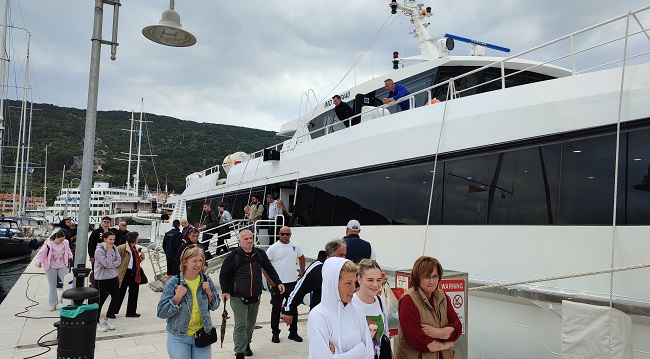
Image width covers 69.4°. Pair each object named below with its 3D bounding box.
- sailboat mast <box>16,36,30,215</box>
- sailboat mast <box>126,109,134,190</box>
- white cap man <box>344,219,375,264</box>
[{"bbox_3d":[-27.346,-5.136,42.688,0.240,16.778,0.240,4,-5,-29],"label":"sailboat mast"},{"bbox_3d":[-31.276,-4.476,75.553,0.330,13.477,0.330,4,-5,-29],"label":"sailboat mast"},{"bbox_3d":[0.502,1.617,7.420,0.540,1.880,0.360,2,-5,-12],"label":"white cap man"}]

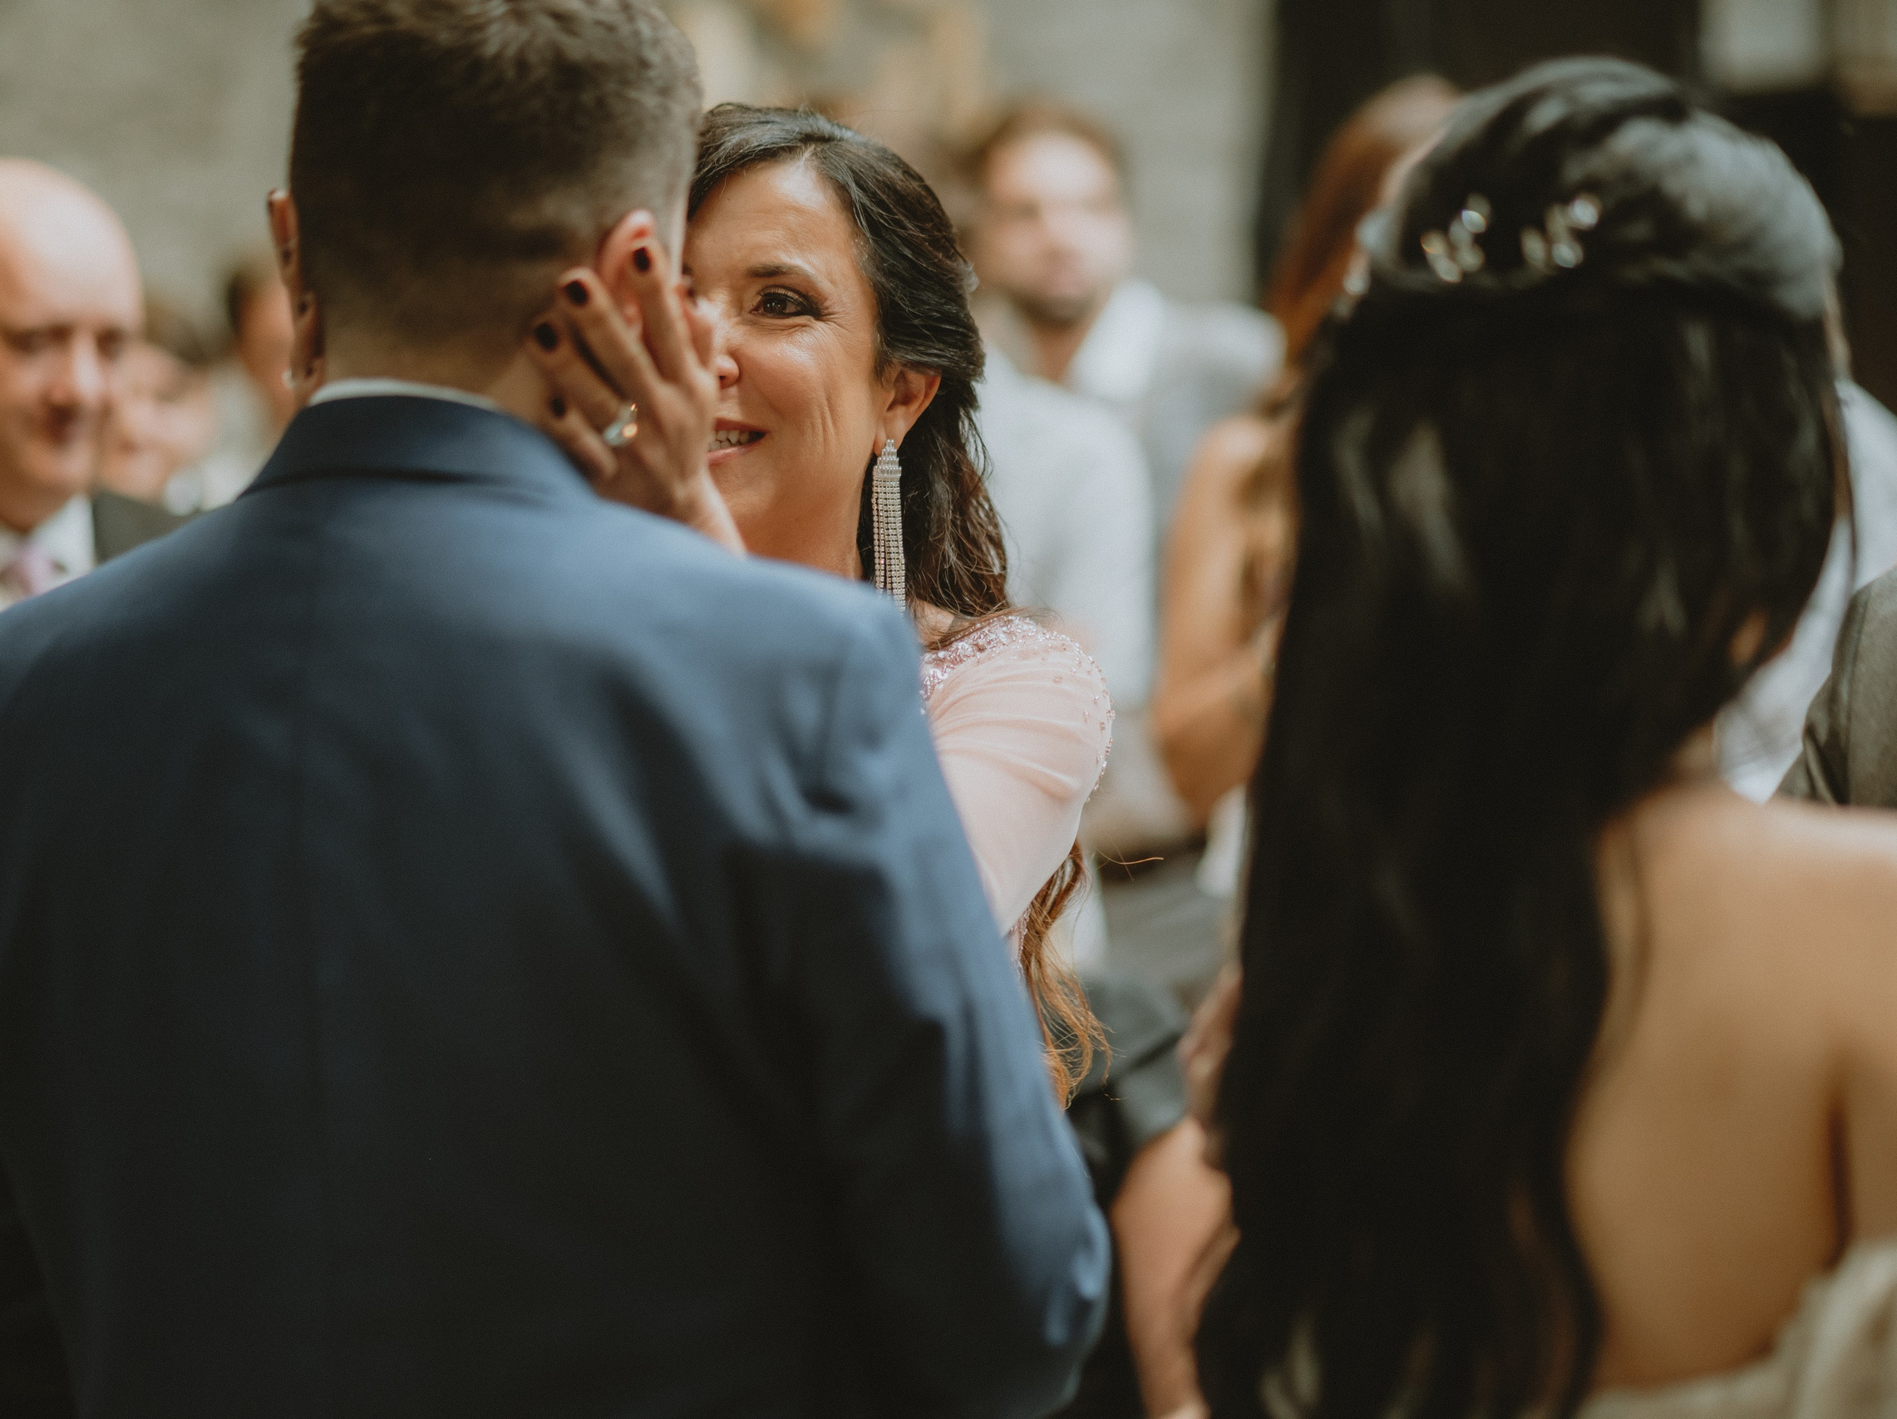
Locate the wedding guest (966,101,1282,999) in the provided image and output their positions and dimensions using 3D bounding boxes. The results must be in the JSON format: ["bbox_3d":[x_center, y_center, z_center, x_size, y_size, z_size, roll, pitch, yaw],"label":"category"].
[{"bbox_3d":[0.114,0.223,5.588,0.520,1.770,0.320,-1,6,-9],"label":"wedding guest"}]

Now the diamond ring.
[{"bbox_3d":[-0.156,-0.135,2.380,0.021,0.007,0.023,-44,29,-10],"label":"diamond ring"}]

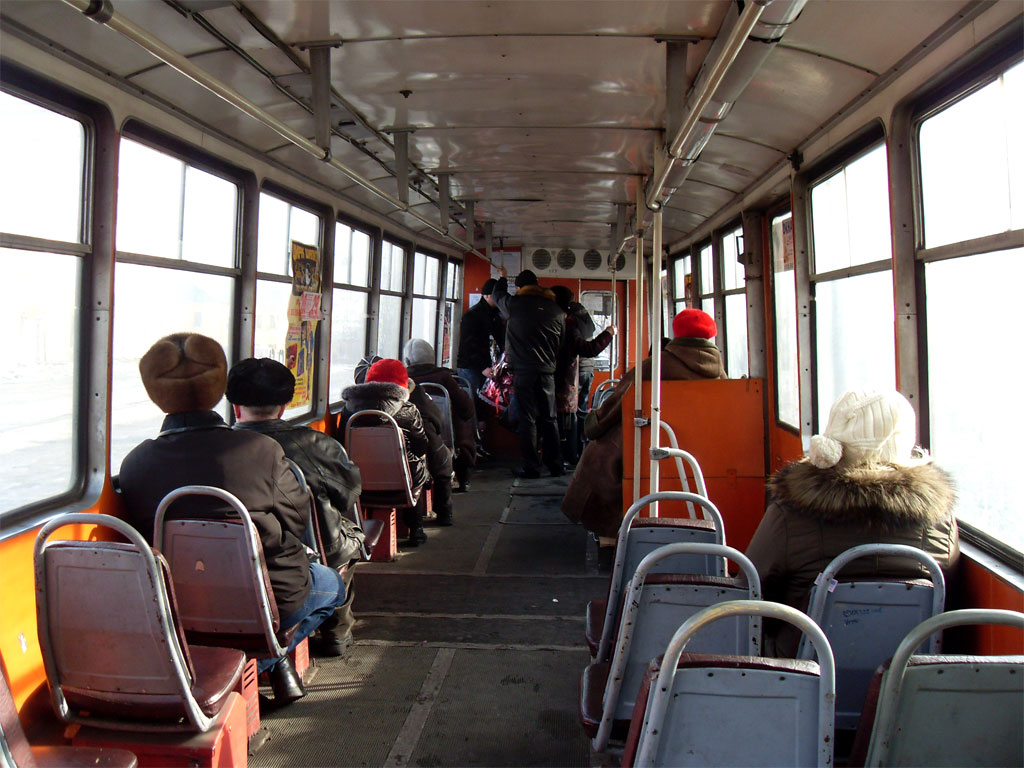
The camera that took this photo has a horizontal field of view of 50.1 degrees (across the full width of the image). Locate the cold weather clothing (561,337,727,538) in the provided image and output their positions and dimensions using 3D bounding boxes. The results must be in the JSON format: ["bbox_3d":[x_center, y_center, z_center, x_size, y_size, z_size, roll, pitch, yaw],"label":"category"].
[{"bbox_3d":[0.739,0.289,6.143,0.800,1.100,0.520,3,5,44],"label":"cold weather clothing"}]

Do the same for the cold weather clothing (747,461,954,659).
[{"bbox_3d":[0.889,0.527,2.955,0.530,0.640,0.440,0,3,4],"label":"cold weather clothing"}]

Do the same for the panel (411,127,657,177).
[{"bbox_3d":[0.147,-1.111,5.340,1.110,0.050,1.410,0,3,4],"label":"panel"}]

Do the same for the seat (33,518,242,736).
[{"bbox_3d":[-0.938,0.580,2.859,0.400,0.545,0.490,0,3,4],"label":"seat"}]

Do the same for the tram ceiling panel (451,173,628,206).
[{"bbox_3d":[0.186,-1.188,6.724,1.060,0.060,1.400,0,3,4],"label":"tram ceiling panel"}]

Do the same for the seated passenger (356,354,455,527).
[{"bbox_3d":[-0.660,0.373,6.849,0.580,1.130,0.680,0,3,4],"label":"seated passenger"}]

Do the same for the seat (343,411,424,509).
[{"bbox_3d":[-0.719,0.393,6.076,0.400,0.540,0.490,0,3,4],"label":"seat"}]

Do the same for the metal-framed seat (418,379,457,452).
[{"bbox_3d":[-0.596,0.274,8.009,0.400,0.550,0.490,0,3,4],"label":"metal-framed seat"}]

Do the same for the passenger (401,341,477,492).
[{"bbox_3d":[-0.577,0.232,8.985,0.570,1.220,0.720,0,3,4],"label":"passenger"}]

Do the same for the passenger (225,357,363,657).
[{"bbox_3d":[-0.860,0.491,4.249,0.570,1.200,0.700,0,3,4],"label":"passenger"}]

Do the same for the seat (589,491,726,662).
[{"bbox_3d":[0.475,0.629,3.610,0.420,0.600,0.500,0,3,4],"label":"seat"}]

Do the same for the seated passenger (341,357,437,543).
[{"bbox_3d":[-0.725,0.398,6.675,0.520,1.150,0.720,0,3,4],"label":"seated passenger"}]

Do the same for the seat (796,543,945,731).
[{"bbox_3d":[0.912,0.679,2.922,0.410,0.600,0.500,0,3,4],"label":"seat"}]

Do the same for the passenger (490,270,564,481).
[{"bbox_3d":[0.143,-0.102,9.375,0.640,1.780,0.450,0,3,-8],"label":"passenger"}]

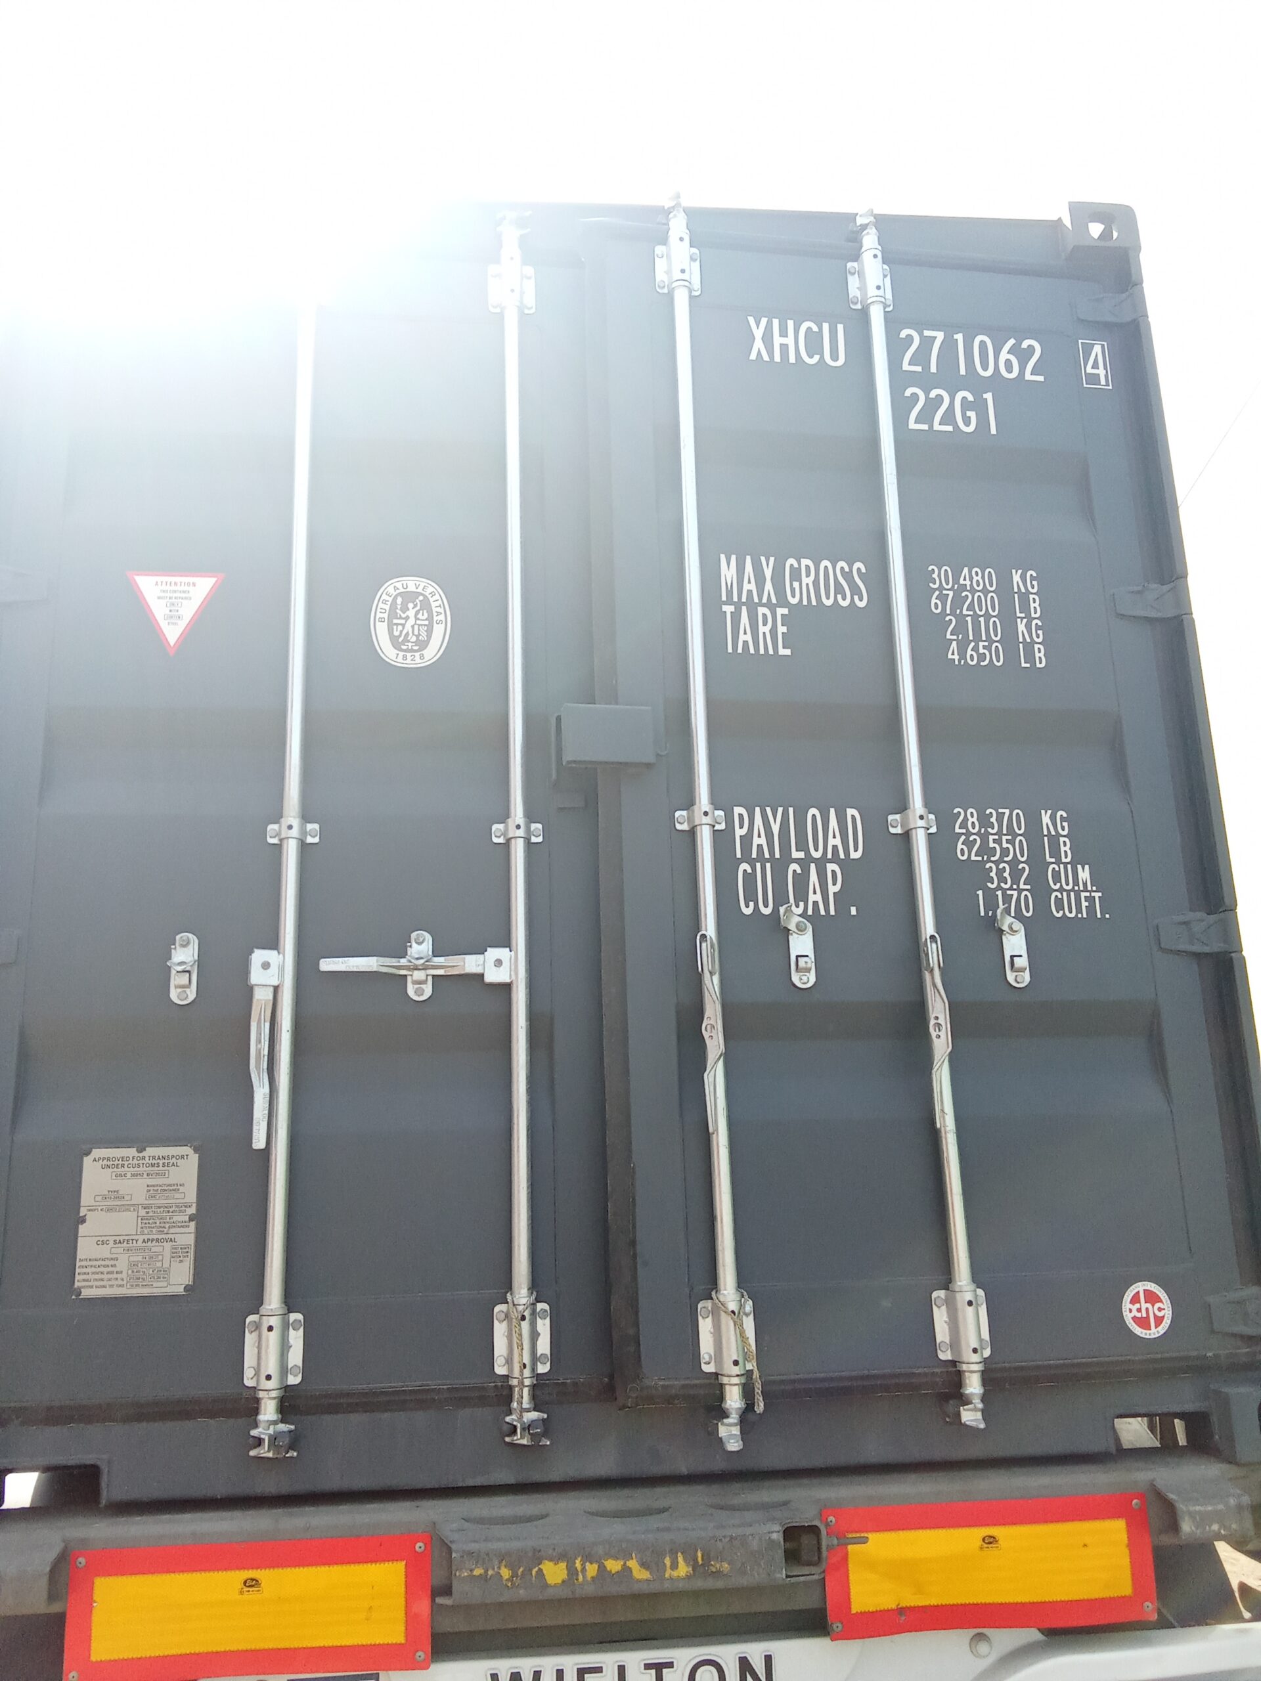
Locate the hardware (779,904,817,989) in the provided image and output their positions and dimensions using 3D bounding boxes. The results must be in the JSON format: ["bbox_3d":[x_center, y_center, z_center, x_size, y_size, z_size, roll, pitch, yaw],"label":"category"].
[{"bbox_3d":[0.309,0.195,2.502,0.073,0.153,0.050,1,-15,-9],"label":"hardware"}]

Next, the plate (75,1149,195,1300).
[{"bbox_3d":[-0.860,0.661,2.368,0.202,0.252,0.005,0,-15,-5],"label":"plate"}]

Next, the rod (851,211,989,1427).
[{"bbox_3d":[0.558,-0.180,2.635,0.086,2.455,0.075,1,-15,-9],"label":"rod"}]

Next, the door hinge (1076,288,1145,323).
[{"bbox_3d":[1.058,-1.180,2.991,0.146,0.082,0.047,1,-15,-9],"label":"door hinge"}]

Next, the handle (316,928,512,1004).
[{"bbox_3d":[-0.389,0.228,2.490,0.351,0.133,0.055,0,-15,-5],"label":"handle"}]

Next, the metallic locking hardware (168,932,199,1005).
[{"bbox_3d":[-0.810,0.229,2.456,0.049,0.133,0.045,0,-15,-5],"label":"metallic locking hardware"}]

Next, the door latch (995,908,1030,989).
[{"bbox_3d":[0.733,0.202,2.579,0.060,0.152,0.040,1,-15,-9],"label":"door latch"}]

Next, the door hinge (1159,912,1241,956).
[{"bbox_3d":[1.097,0.181,2.632,0.150,0.087,0.055,1,-15,-9],"label":"door hinge"}]

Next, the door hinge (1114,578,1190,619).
[{"bbox_3d":[1.075,-0.500,2.817,0.150,0.086,0.055,1,-15,-9],"label":"door hinge"}]

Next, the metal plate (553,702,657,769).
[{"bbox_3d":[-0.043,-0.196,2.552,0.173,0.116,0.038,1,-15,-9],"label":"metal plate"}]

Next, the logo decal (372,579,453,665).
[{"bbox_3d":[-0.435,-0.434,2.694,0.161,0.195,0.005,0,-15,-5],"label":"logo decal"}]

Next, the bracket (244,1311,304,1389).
[{"bbox_3d":[-0.609,0.868,2.307,0.098,0.118,0.060,0,-15,-5],"label":"bracket"}]

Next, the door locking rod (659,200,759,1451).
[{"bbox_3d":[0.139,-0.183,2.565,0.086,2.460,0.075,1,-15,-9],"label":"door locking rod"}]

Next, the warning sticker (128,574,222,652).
[{"bbox_3d":[-0.896,-0.444,2.666,0.192,0.178,0.004,0,-15,-5],"label":"warning sticker"}]

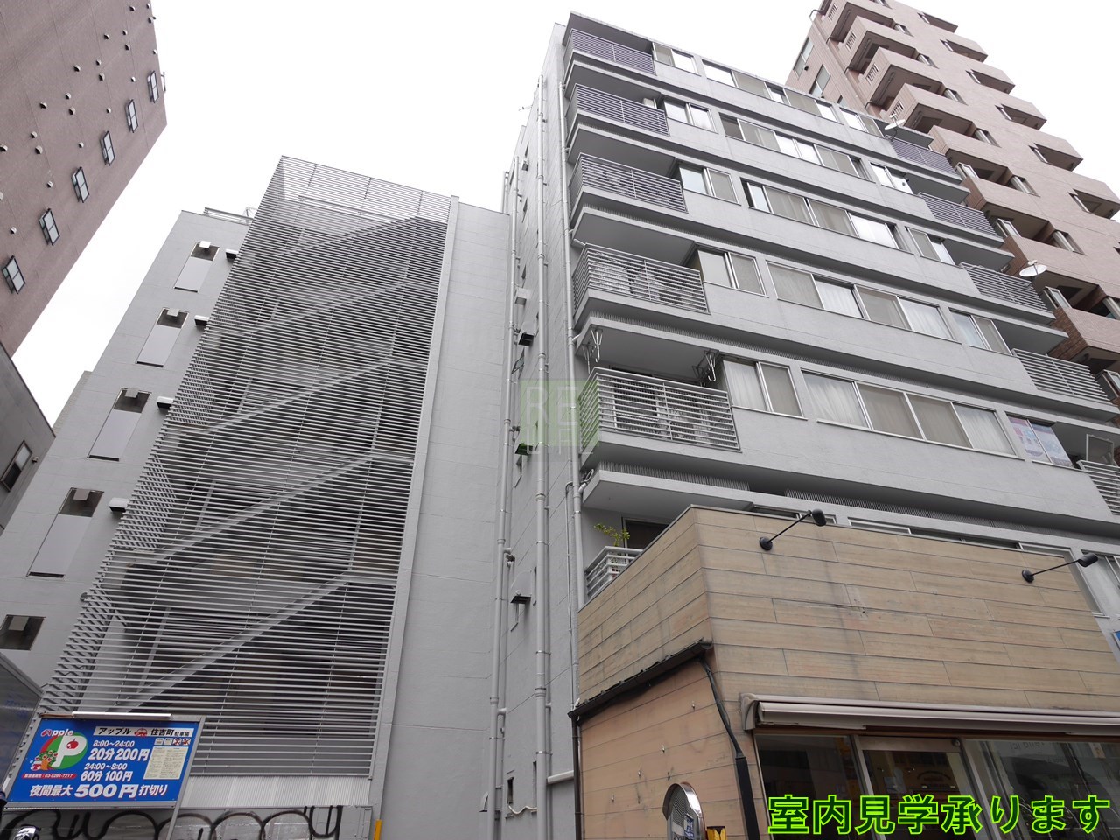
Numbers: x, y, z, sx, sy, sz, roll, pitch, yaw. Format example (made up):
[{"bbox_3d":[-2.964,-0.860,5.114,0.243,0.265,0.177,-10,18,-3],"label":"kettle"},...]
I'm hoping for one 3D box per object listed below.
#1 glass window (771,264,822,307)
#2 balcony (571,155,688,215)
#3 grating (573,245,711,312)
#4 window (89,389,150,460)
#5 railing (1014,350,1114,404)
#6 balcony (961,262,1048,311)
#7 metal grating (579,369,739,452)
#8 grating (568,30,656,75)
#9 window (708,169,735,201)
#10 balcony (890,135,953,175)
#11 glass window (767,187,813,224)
[{"bbox_3d":[4.588,-2.610,11.341,1.044,0.992,0.080,9,-36,-15],"label":"glass window"},{"bbox_3d":[1.345,-4.376,11.783,2.172,1.230,0.840,9,-36,-15],"label":"balcony"},{"bbox_3d":[1.464,-2.284,10.639,2.281,1.163,0.750,9,-36,-15],"label":"grating"},{"bbox_3d":[-10.432,0.106,13.857,0.638,1.973,0.120,9,-36,-15],"label":"window"},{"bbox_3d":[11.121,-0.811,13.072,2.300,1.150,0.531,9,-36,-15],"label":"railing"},{"bbox_3d":[10.634,-2.884,14.286,2.262,1.230,0.840,9,-36,-15],"label":"balcony"},{"bbox_3d":[1.445,0.070,8.705,2.192,1.078,0.751,9,-35,-15],"label":"metal grating"},{"bbox_3d":[1.324,-9.442,15.643,2.319,1.269,0.781,9,-36,-15],"label":"grating"},{"bbox_3d":[3.543,-5.096,12.681,0.544,1.040,0.080,9,-36,-15],"label":"window"},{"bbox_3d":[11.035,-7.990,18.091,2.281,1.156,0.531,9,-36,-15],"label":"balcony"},{"bbox_3d":[5.349,-4.927,13.535,1.105,1.043,0.100,9,-36,-15],"label":"glass window"}]

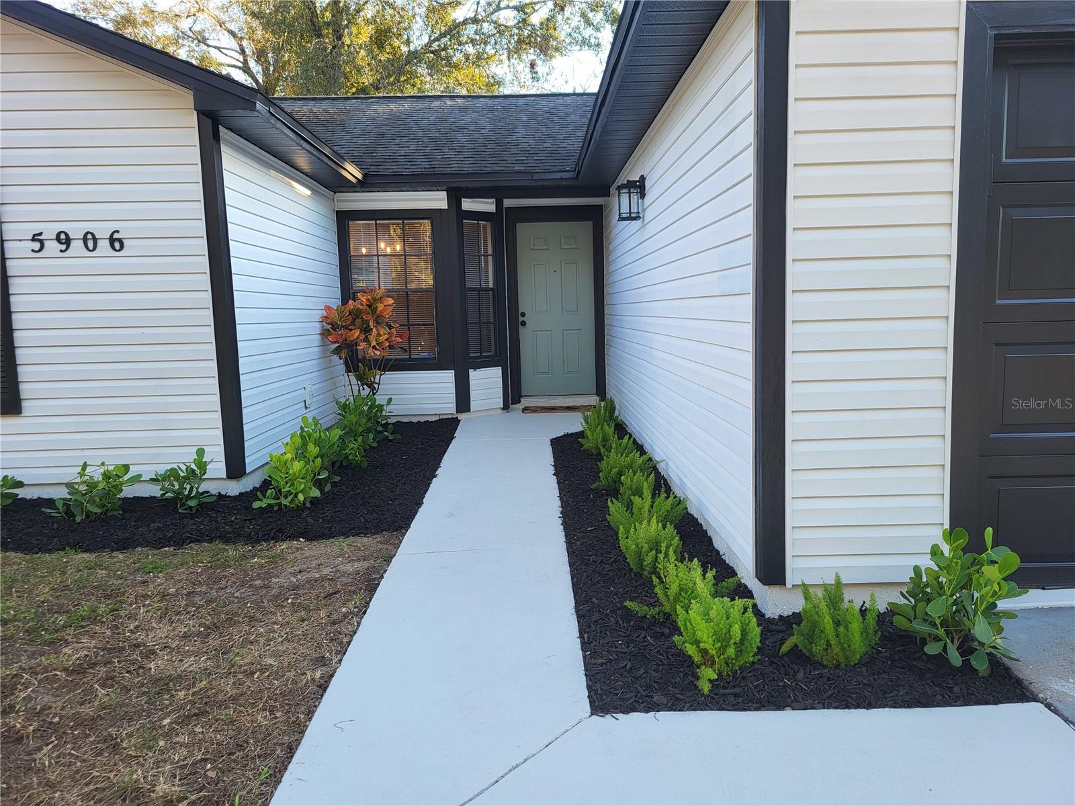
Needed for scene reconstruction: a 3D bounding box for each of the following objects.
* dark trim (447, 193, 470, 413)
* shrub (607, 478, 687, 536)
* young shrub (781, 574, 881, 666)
[{"bbox_3d":[-0.828,-1.048,8.546,0.148,2.316,0.090,-2,7,0],"label":"dark trim"},{"bbox_3d":[0.608,0.567,4.477,0.438,0.306,0.380,-1,6,0],"label":"shrub"},{"bbox_3d":[1.030,0.747,2.850,0.351,0.300,0.300,-2,7,0],"label":"young shrub"}]

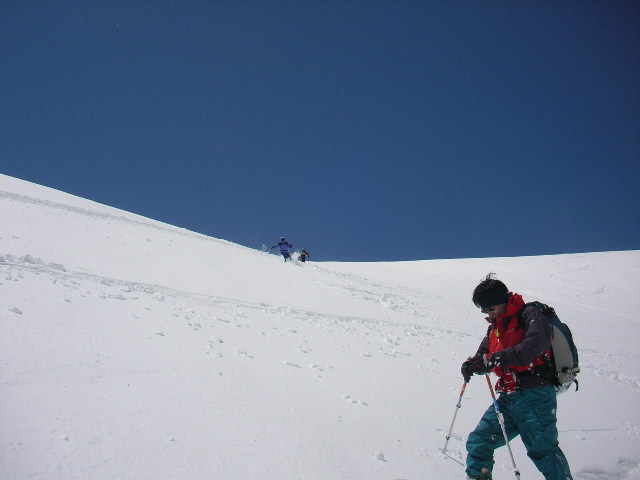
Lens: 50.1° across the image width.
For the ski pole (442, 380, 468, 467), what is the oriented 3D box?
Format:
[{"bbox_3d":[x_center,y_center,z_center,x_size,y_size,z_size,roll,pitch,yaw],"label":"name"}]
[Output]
[{"bbox_3d":[0.901,1.157,4.550,0.080,0.080,1.120,1,-47,-1],"label":"ski pole"}]

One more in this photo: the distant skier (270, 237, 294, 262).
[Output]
[{"bbox_3d":[-2.110,0.580,38.500,1.250,1.450,0.800,-1,-7,9],"label":"distant skier"}]

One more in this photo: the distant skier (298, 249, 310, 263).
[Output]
[{"bbox_3d":[-1.359,1.491,60.000,0.950,1.550,0.700,-1,-7,6],"label":"distant skier"}]

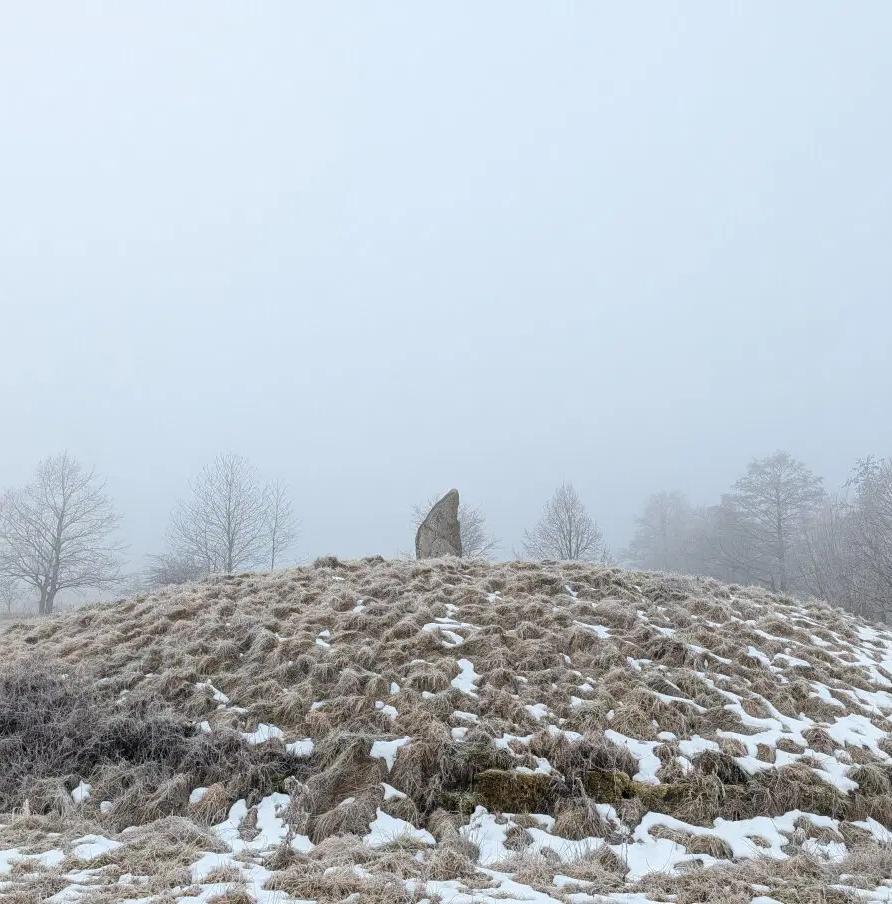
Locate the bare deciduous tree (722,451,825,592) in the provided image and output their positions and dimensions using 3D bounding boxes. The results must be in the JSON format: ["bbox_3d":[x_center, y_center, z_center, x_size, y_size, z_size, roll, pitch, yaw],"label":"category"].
[{"bbox_3d":[20.328,5.019,51.897,6.031,10.377,6.031,0,-10,0],"label":"bare deciduous tree"}]

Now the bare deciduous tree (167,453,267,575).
[{"bbox_3d":[-14.292,4.964,51.906,6.005,10.008,6.005,0,-10,0],"label":"bare deciduous tree"}]

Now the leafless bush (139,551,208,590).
[{"bbox_3d":[-16.157,7.696,49.410,3.949,3.691,3.949,0,-10,0],"label":"leafless bush"}]

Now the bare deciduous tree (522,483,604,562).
[{"bbox_3d":[7.044,5.709,49.750,5.024,7.840,5.024,0,-10,0],"label":"bare deciduous tree"}]

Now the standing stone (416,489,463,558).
[{"bbox_3d":[-0.131,1.423,16.192,0.884,1.437,0.600,0,-10,0],"label":"standing stone"}]

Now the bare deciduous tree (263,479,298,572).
[{"bbox_3d":[-9.916,5.500,49.785,2.285,8.148,2.285,0,-10,0],"label":"bare deciduous tree"}]

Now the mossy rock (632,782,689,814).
[{"bbox_3d":[1.597,2.565,6.206,0.440,0.260,0.380,0,-10,0],"label":"mossy rock"}]

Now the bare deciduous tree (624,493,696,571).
[{"bbox_3d":[20.378,9.427,79.549,6.475,11.579,6.475,0,-10,0],"label":"bare deciduous tree"}]

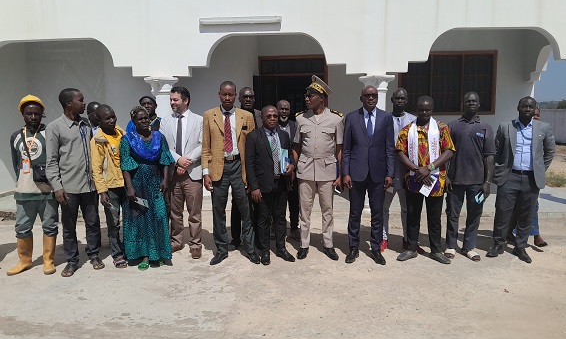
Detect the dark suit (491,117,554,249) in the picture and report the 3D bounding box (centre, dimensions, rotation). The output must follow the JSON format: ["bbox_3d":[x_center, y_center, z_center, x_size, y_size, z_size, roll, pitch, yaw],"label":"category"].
[{"bbox_3d":[2.549,0.166,4.525,0.575,1.386,0.360,3,6,30],"label":"dark suit"}]

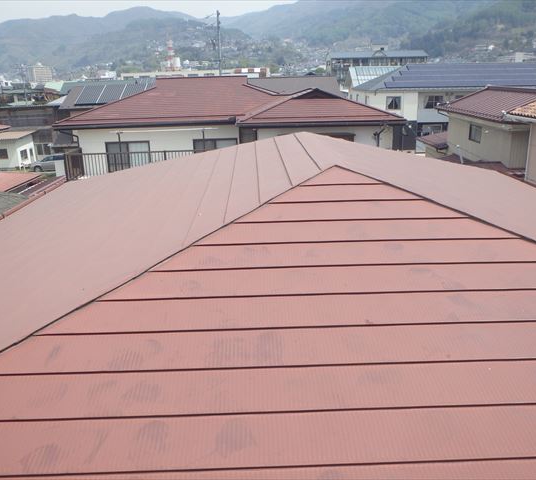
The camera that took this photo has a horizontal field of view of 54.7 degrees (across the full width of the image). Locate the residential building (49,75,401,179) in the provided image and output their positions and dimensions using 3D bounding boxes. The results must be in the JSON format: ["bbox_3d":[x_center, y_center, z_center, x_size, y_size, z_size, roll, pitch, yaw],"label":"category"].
[{"bbox_3d":[-1.667,-3.555,23.877,13.100,7.550,9.300,-3,17,-6],"label":"residential building"}]

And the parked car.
[{"bbox_3d":[-18.735,-7.022,46.337,4.500,1.480,1.700,-4,17,-11],"label":"parked car"}]

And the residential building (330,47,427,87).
[{"bbox_3d":[36.956,-55.904,177.630,31.800,17.600,12.500,-1,17,0],"label":"residential building"}]

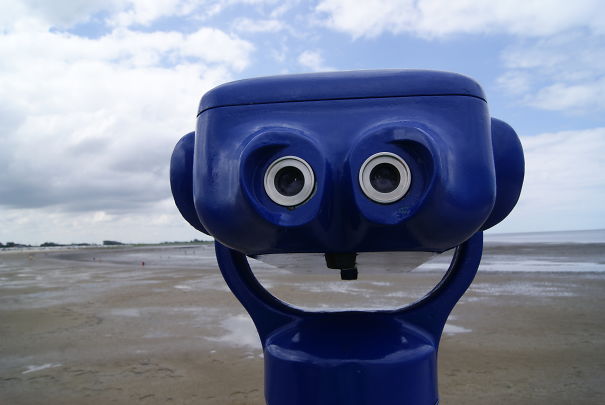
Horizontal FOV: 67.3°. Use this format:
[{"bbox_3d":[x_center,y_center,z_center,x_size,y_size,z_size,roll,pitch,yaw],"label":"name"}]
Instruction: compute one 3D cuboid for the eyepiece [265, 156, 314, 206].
[{"bbox_3d":[-0.008,-0.013,0.316,0.034,0.034,0.013,-2,-8,8],"label":"eyepiece"}]

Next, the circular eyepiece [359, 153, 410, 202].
[{"bbox_3d":[0.056,-0.015,0.307,0.034,0.034,0.013,-2,-8,8],"label":"circular eyepiece"}]

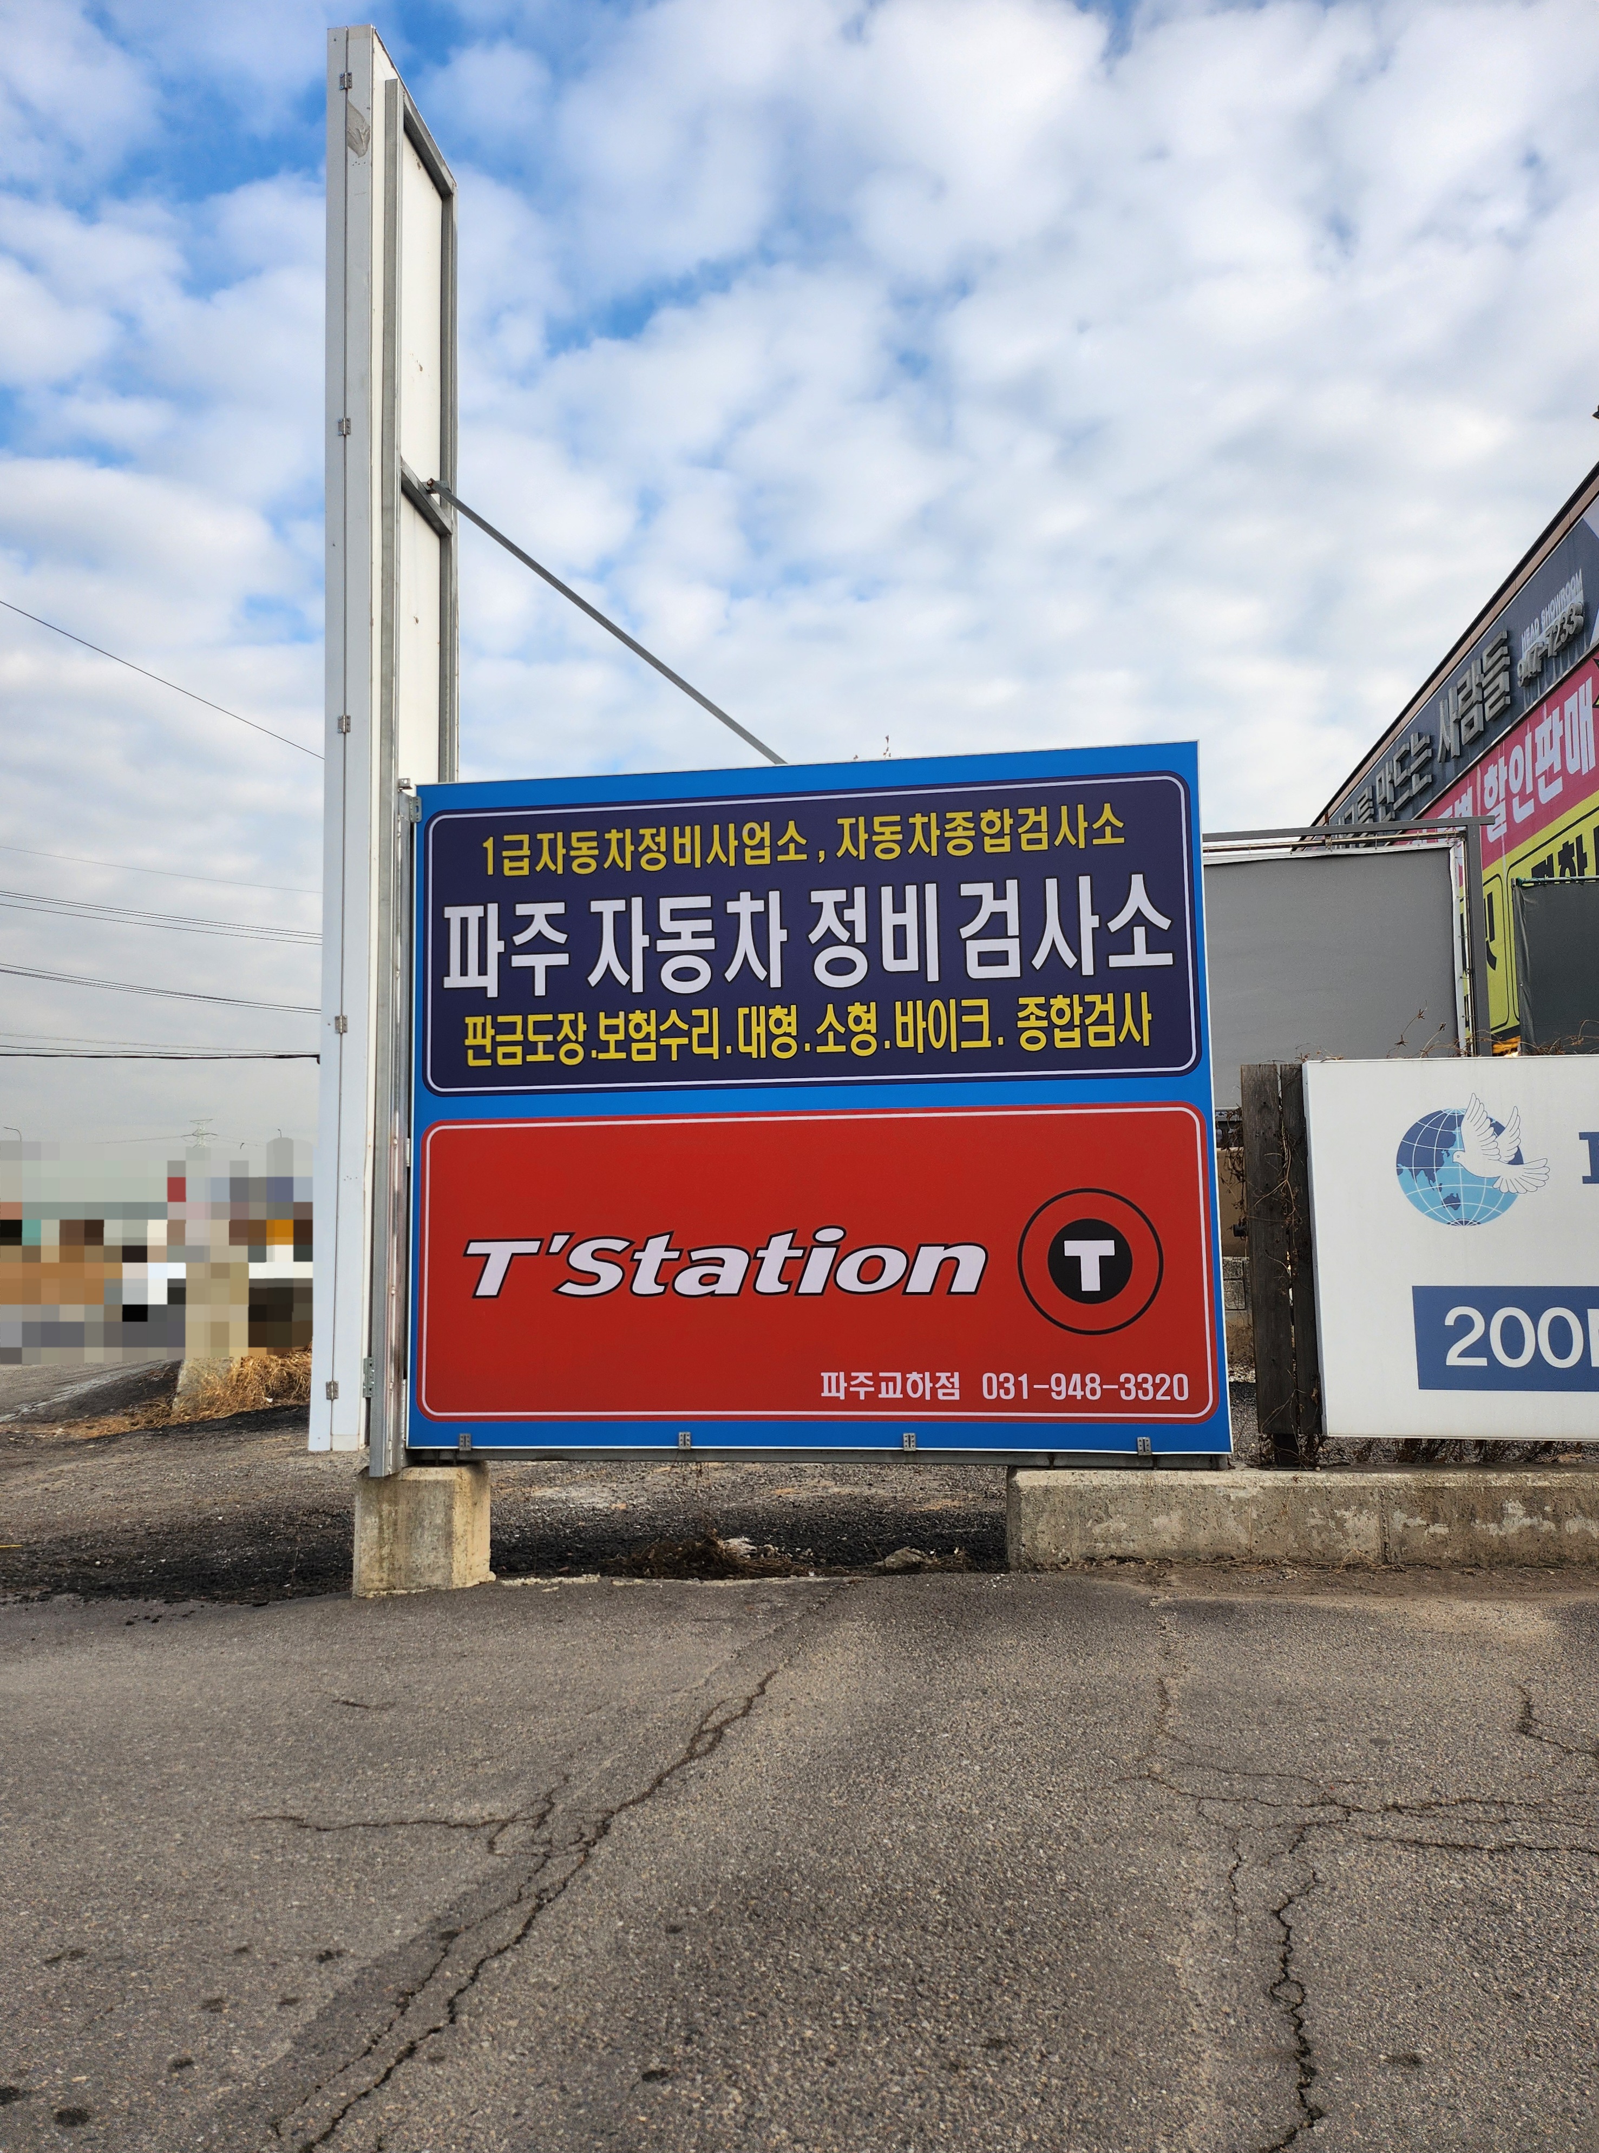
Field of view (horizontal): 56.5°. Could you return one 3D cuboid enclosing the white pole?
[{"bbox_3d":[-1.840,-1.473,6.787,0.250,6.319,1.024,-2,-6,7],"label":"white pole"}]

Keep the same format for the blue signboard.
[{"bbox_3d":[0.011,0.106,6.195,3.325,2.833,0.153,-2,-6,8],"label":"blue signboard"}]

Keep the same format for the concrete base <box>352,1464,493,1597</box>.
[{"bbox_3d":[-1.600,1.892,6.328,0.524,0.517,0.357,-2,-6,8],"label":"concrete base"}]

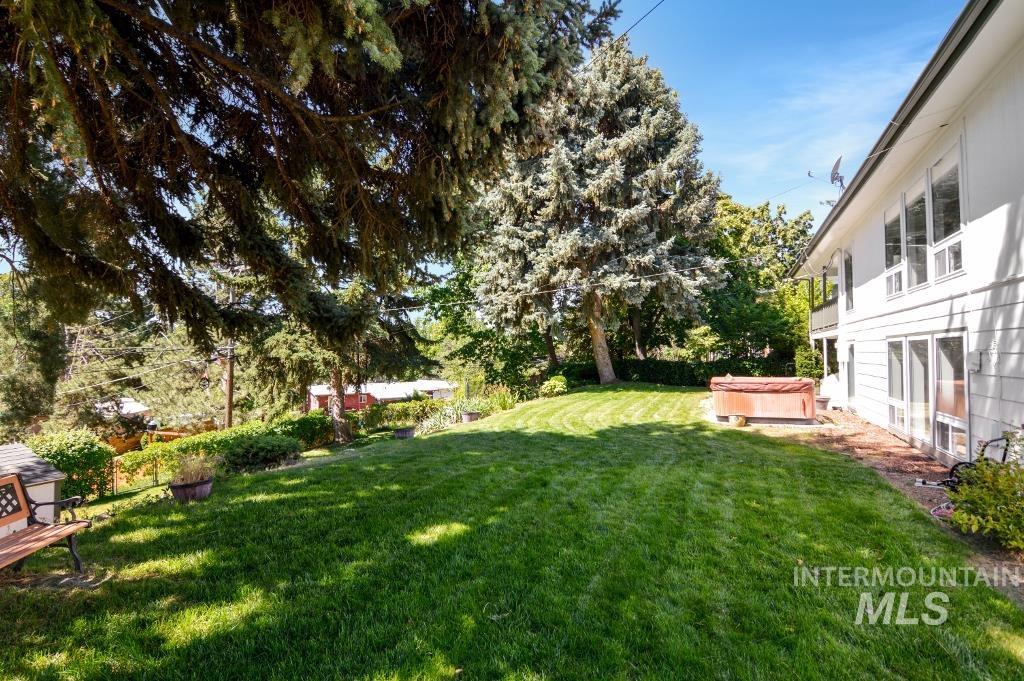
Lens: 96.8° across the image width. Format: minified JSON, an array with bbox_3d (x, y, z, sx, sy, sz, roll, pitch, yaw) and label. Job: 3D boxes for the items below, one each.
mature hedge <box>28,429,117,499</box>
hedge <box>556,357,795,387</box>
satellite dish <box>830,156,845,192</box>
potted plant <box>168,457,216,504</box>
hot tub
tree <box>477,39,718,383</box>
[{"bbox_3d":[-12.400,3.470,12.850,1.400,2.000,1.800,0,-1,26],"label":"mature hedge"},{"bbox_3d":[6.750,1.470,20.500,10.000,1.200,1.000,0,-1,26],"label":"hedge"},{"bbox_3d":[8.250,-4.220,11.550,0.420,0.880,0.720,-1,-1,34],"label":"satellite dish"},{"bbox_3d":[-4.100,1.780,5.850,0.580,0.560,0.580,-1,-1,45],"label":"potted plant"},{"bbox_3d":[6.150,1.420,11.500,2.150,0.920,2.100,0,-1,23],"label":"hot tub"},{"bbox_3d":[3.850,-5.600,20.700,10.300,15.200,10.000,0,-1,26],"label":"tree"}]

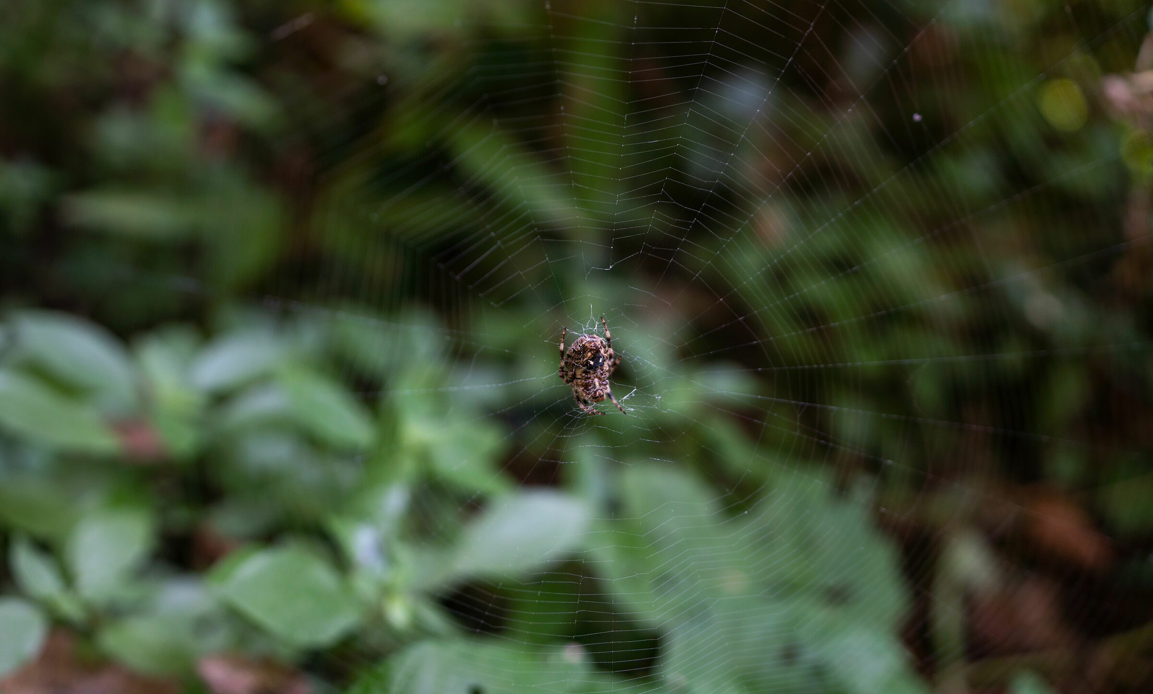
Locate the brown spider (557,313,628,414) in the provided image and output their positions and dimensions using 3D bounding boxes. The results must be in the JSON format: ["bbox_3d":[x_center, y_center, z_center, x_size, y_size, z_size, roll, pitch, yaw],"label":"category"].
[{"bbox_3d":[0.004,0.005,0.240,0.017,0.026,0.012,-7,2,-14],"label":"brown spider"}]

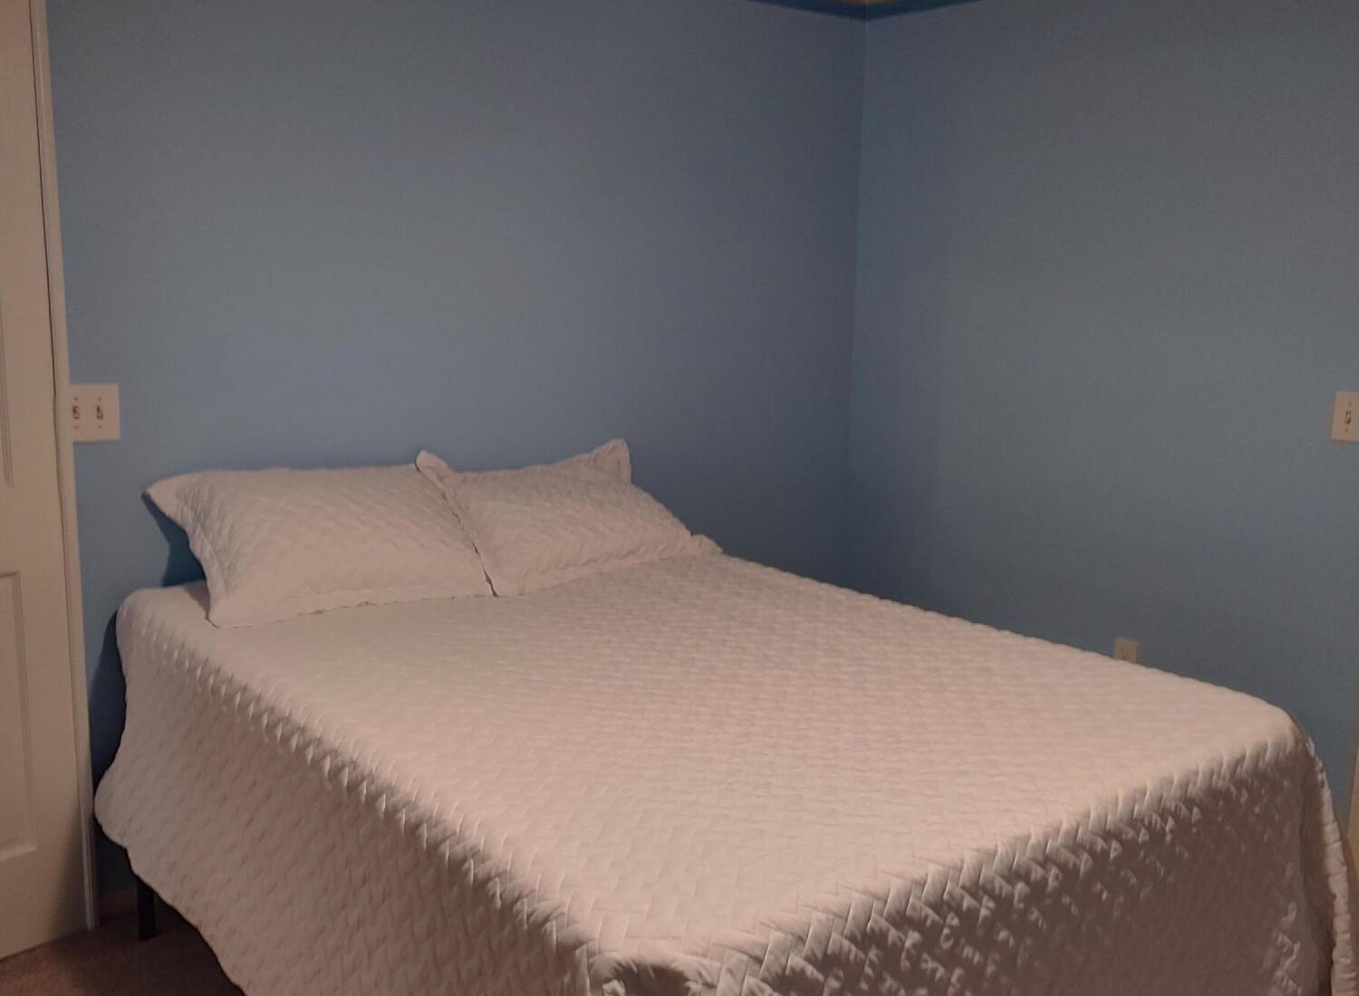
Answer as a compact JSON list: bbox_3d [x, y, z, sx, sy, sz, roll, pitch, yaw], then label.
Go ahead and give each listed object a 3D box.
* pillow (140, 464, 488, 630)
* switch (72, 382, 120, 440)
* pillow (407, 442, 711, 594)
[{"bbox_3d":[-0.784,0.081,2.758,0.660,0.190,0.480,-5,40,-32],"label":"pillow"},{"bbox_3d":[-1.242,-0.178,2.651,0.118,0.118,0.014,-6,12,-35],"label":"switch"},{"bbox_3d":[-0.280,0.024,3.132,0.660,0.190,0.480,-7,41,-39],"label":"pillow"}]

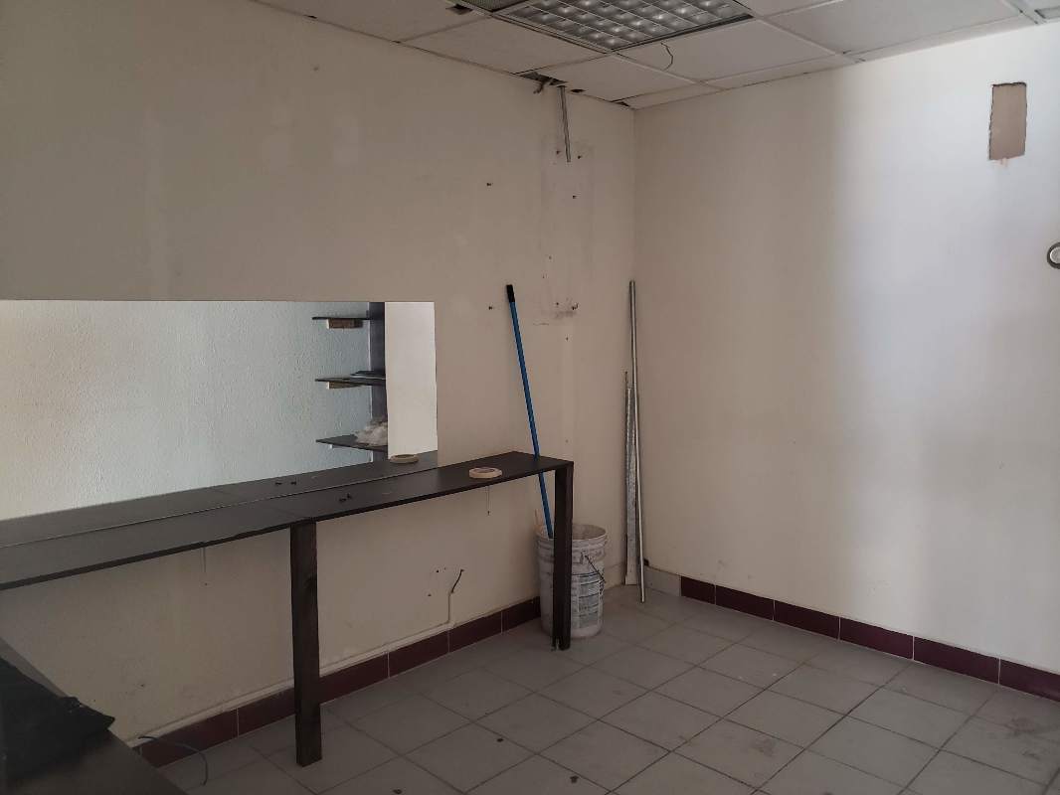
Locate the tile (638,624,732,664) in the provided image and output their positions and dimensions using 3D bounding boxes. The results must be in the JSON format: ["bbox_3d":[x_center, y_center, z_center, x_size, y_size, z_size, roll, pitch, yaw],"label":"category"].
[{"bbox_3d":[0.667,1.058,3.411,0.302,0.010,0.302,5,8,44],"label":"tile"}]

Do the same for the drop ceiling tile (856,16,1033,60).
[{"bbox_3d":[1.504,-1.321,2.913,0.590,0.015,0.150,5,8,44],"label":"drop ceiling tile"}]

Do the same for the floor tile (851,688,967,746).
[{"bbox_3d":[1.276,1.076,2.680,0.292,0.010,0.292,-6,7,-45],"label":"floor tile"}]

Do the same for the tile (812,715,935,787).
[{"bbox_3d":[1.092,1.126,2.531,0.300,0.012,0.300,-6,7,-45],"label":"tile"}]

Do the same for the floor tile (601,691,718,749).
[{"bbox_3d":[0.450,1.115,2.747,0.300,0.012,0.300,-6,7,-45],"label":"floor tile"}]

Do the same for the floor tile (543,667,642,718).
[{"bbox_3d":[0.236,1.099,2.961,0.300,0.012,0.300,-6,7,-45],"label":"floor tile"}]

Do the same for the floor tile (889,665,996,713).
[{"bbox_3d":[1.535,1.091,2.994,0.302,0.010,0.305,5,8,44],"label":"floor tile"}]

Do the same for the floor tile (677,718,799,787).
[{"bbox_3d":[0.671,1.141,2.553,0.302,0.010,0.302,5,8,44],"label":"floor tile"}]

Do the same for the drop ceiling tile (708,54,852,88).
[{"bbox_3d":[1.033,-1.352,3.299,0.182,0.015,0.590,-8,11,-44],"label":"drop ceiling tile"}]

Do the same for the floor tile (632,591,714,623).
[{"bbox_3d":[0.655,0.993,3.727,0.307,0.010,0.292,-6,7,-45],"label":"floor tile"}]

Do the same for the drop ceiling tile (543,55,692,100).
[{"bbox_3d":[0.344,-1.370,3.426,0.493,0.015,0.609,8,10,44],"label":"drop ceiling tile"}]

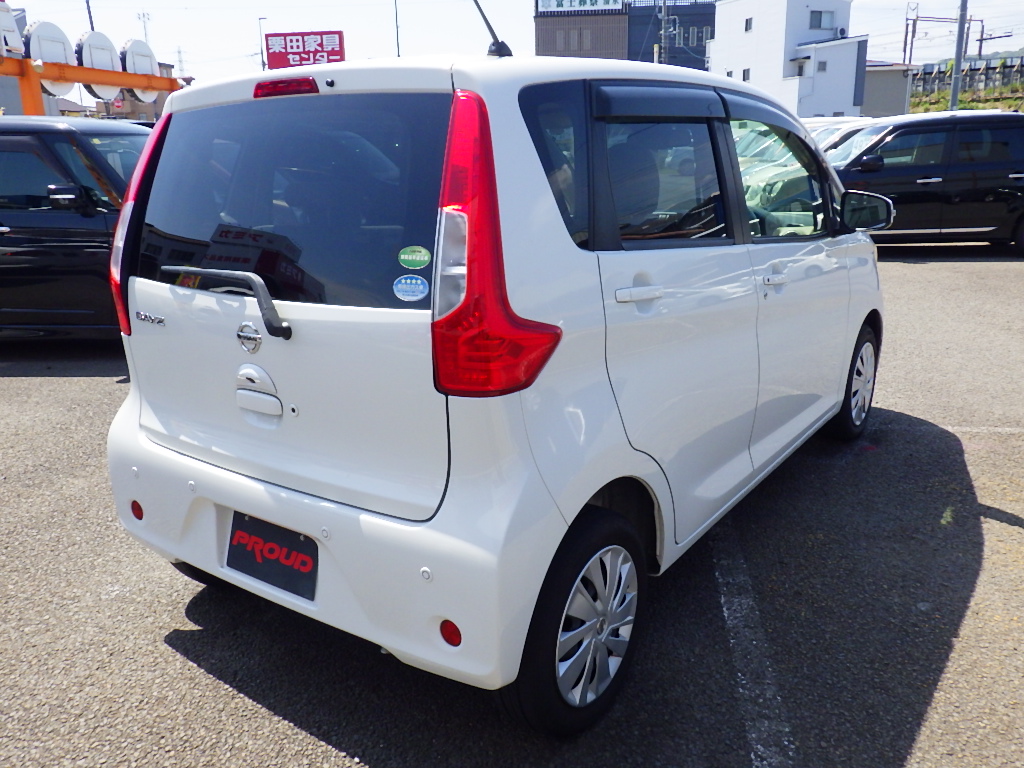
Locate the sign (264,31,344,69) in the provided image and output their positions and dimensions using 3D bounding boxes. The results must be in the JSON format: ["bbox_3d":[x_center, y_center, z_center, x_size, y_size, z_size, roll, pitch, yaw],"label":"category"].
[{"bbox_3d":[-10.234,-16.585,41.241,3.850,1.850,0.500,-2,16,0],"label":"sign"}]

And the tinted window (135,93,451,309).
[{"bbox_3d":[-0.555,-0.429,1.894,1.050,0.450,0.070,9,-2,35],"label":"tinted window"}]

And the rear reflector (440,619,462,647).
[{"bbox_3d":[-0.125,0.514,1.707,0.053,0.054,0.015,6,13,27],"label":"rear reflector"}]

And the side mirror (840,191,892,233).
[{"bbox_3d":[1.351,-0.656,3.155,0.180,0.150,0.110,9,19,35],"label":"side mirror"}]

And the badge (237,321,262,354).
[{"bbox_3d":[-0.604,-0.105,1.903,0.089,0.074,0.012,9,13,35],"label":"badge"}]

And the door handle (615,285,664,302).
[{"bbox_3d":[0.291,-0.207,1.891,0.036,0.037,0.241,9,13,35],"label":"door handle"}]

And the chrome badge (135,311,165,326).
[{"bbox_3d":[-0.948,-0.169,2.168,0.152,0.025,0.010,12,15,40],"label":"chrome badge"}]

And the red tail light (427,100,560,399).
[{"bbox_3d":[-0.053,-0.277,1.623,0.210,0.600,0.260,9,19,35],"label":"red tail light"}]

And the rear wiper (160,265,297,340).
[{"bbox_3d":[-0.672,-0.197,1.908,0.500,0.140,0.060,9,4,35],"label":"rear wiper"}]

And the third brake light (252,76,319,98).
[{"bbox_3d":[-0.509,-0.679,1.901,0.226,0.038,0.030,9,1,35],"label":"third brake light"}]

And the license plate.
[{"bbox_3d":[-0.591,0.412,2.040,0.330,0.165,0.012,9,5,35],"label":"license plate"}]

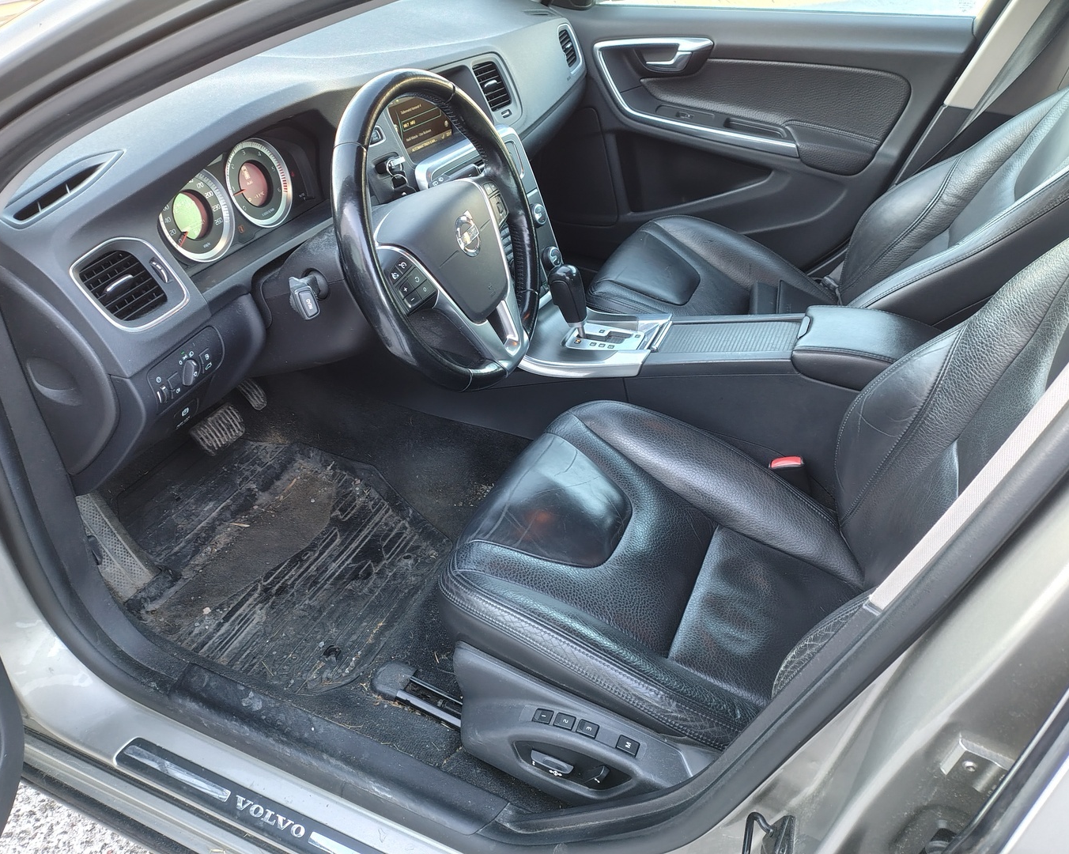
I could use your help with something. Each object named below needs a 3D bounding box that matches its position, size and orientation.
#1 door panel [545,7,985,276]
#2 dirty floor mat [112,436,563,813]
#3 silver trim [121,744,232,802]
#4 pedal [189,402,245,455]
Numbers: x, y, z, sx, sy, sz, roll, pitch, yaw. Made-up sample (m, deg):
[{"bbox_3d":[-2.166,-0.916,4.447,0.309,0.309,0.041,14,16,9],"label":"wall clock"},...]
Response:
[{"bbox_3d":[0.409,-0.646,1.842,0.900,0.580,0.150,15,41,18],"label":"door panel"},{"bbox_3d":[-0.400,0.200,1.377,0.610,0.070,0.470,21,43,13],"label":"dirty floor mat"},{"bbox_3d":[-0.476,0.460,1.094,0.172,0.005,0.015,15,41,18],"label":"silver trim"},{"bbox_3d":[-0.542,0.006,1.396,0.025,0.056,0.085,-18,25,37],"label":"pedal"}]

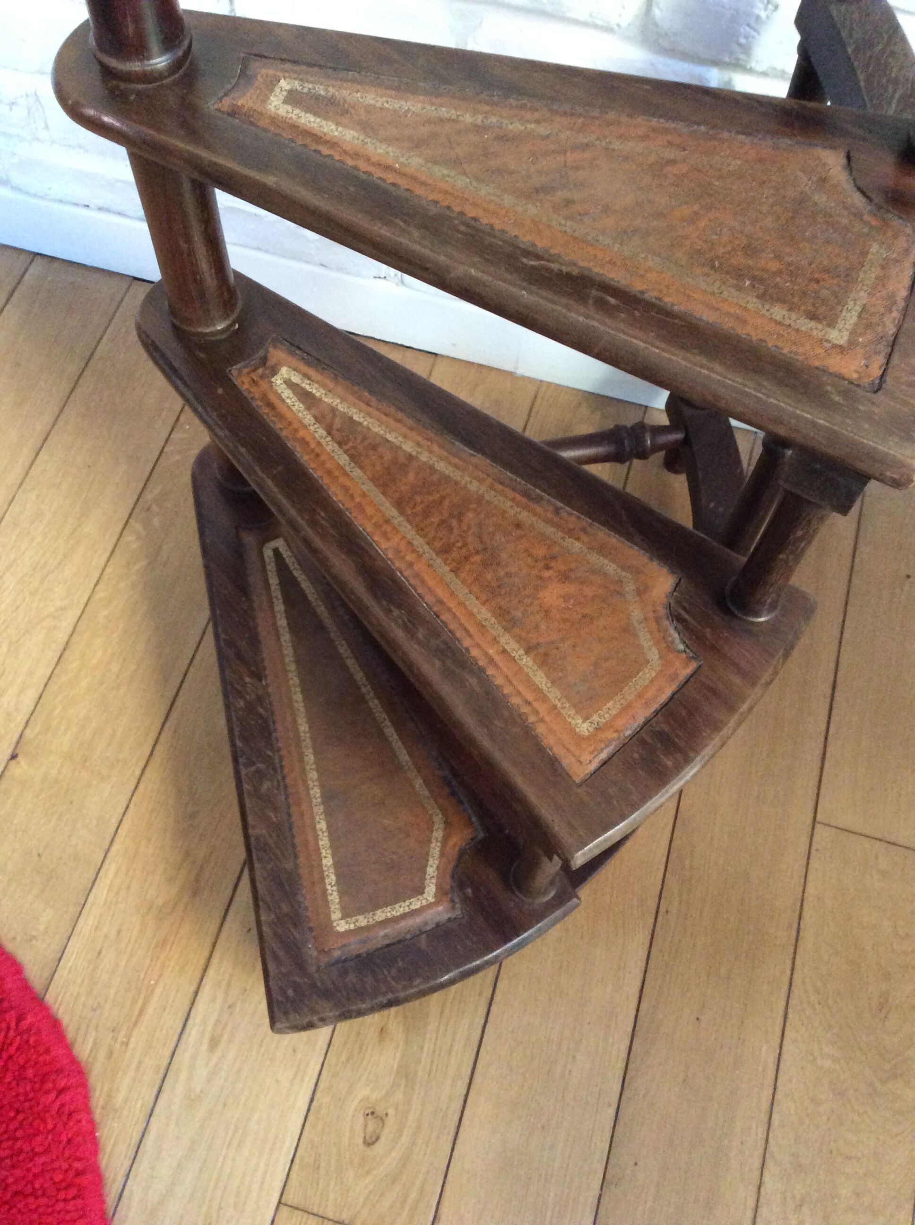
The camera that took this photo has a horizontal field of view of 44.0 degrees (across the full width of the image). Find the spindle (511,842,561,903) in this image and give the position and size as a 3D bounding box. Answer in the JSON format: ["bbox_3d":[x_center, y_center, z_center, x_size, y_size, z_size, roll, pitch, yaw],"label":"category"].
[{"bbox_3d":[0.065,0.168,0.810,0.040,0.191,0.040,-31,69,-16],"label":"spindle"}]

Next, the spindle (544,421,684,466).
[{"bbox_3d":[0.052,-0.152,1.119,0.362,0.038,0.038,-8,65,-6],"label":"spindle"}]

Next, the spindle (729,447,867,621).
[{"bbox_3d":[0.205,-0.053,0.679,0.040,0.191,0.040,29,66,11],"label":"spindle"}]

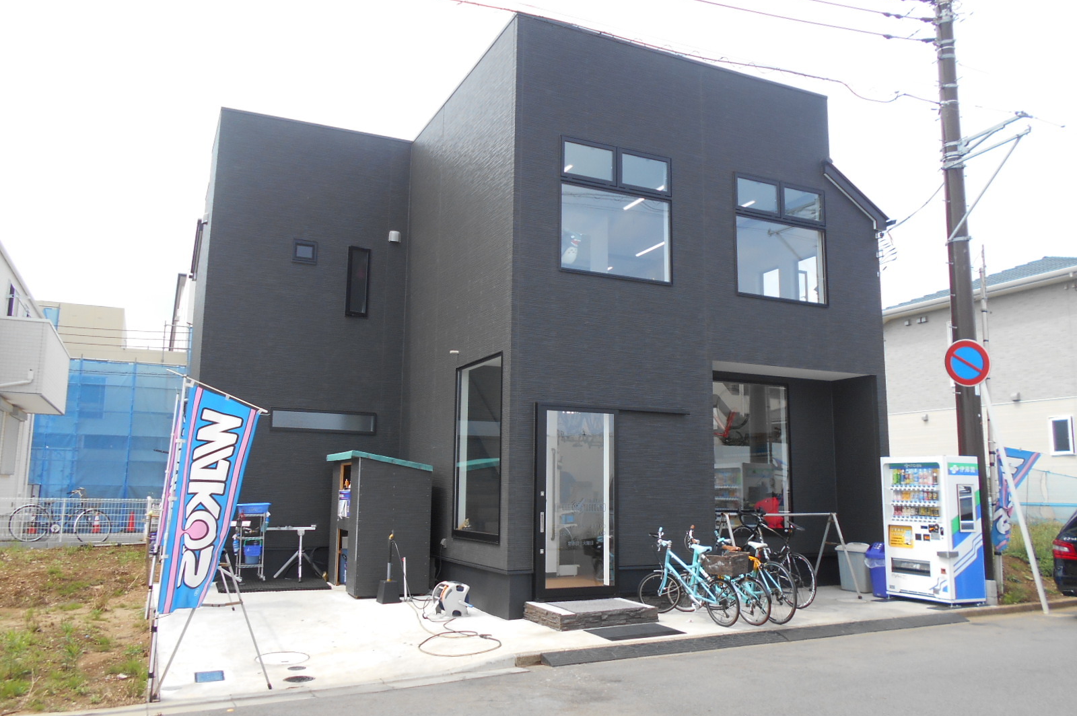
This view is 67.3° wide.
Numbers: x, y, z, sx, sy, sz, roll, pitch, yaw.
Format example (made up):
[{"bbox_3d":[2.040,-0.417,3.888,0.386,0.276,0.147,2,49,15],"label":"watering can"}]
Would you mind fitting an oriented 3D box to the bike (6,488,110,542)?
[{"bbox_3d":[-9.047,2.984,15.300,1.740,1.030,0.550,5,-9,-25],"label":"bike"}]

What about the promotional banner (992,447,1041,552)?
[{"bbox_3d":[6.505,1.922,11.000,0.620,1.420,0.200,-4,-10,30],"label":"promotional banner"}]

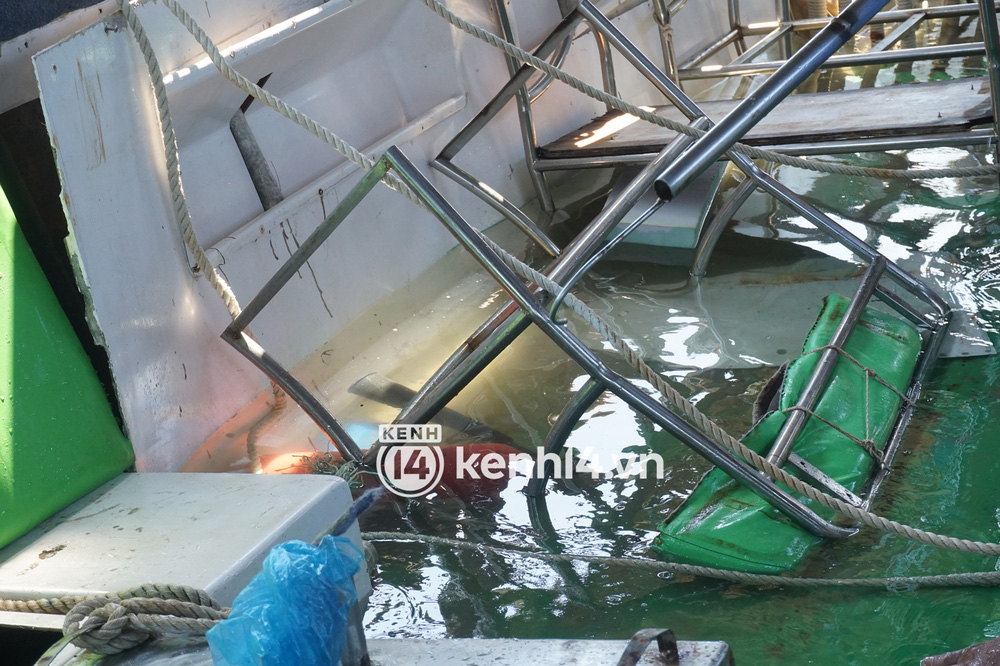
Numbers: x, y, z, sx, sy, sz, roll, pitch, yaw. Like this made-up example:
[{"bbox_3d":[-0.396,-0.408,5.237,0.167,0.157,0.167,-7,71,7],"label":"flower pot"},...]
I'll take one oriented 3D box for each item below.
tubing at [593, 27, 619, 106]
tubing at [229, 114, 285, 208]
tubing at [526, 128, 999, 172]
[{"bbox_3d":[0.260,-0.649,4.750,0.042,0.200,0.033,-1,15,22],"label":"tubing"},{"bbox_3d":[-0.526,-0.371,4.200,0.044,0.225,0.044,-20,-3,-29],"label":"tubing"},{"bbox_3d":[0.564,-0.398,4.275,1.029,0.029,0.029,-2,16,22],"label":"tubing"}]

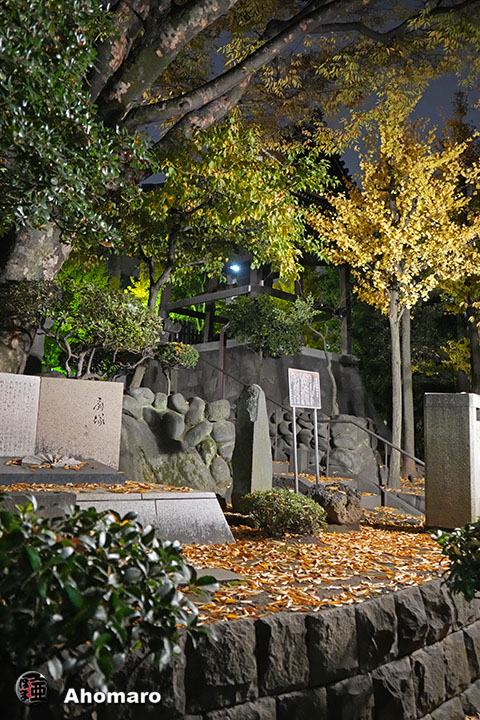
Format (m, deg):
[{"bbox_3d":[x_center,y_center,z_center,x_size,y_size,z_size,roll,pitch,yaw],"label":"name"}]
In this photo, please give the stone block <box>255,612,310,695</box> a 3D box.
[{"bbox_3d":[0.136,1.247,2.640,0.225,0.310,0.240,4,-8,-22],"label":"stone block"}]

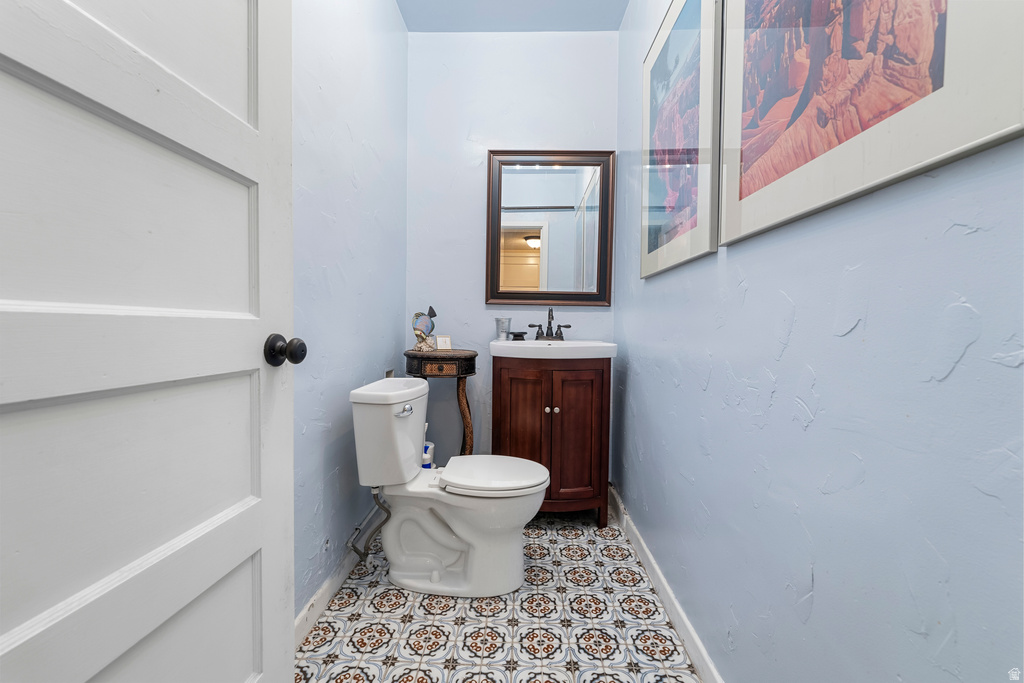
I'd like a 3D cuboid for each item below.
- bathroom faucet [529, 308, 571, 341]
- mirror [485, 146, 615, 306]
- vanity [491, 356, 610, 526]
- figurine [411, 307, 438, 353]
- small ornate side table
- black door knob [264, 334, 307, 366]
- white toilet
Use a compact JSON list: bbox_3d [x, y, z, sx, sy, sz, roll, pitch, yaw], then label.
[{"bbox_3d":[0.202,-0.092,2.094,0.228,0.178,0.145,0,1,2],"label":"bathroom faucet"},{"bbox_3d":[0.210,-0.619,2.184,0.692,0.848,0.035,0,1,2],"label":"mirror"},{"bbox_3d":[0.194,0.484,2.037,0.567,0.820,0.360,0,1,2],"label":"vanity"},{"bbox_3d":[-0.442,-0.062,1.988,0.128,0.225,0.100,0,1,2],"label":"figurine"},{"bbox_3d":[-0.361,0.470,2.027,0.375,0.840,0.375,0,1,-7],"label":"small ornate side table"},{"bbox_3d":[-0.481,0.020,0.851,0.061,0.067,0.067,1,1,9],"label":"black door knob"},{"bbox_3d":[-0.194,0.532,1.503,0.675,0.733,0.420,0,1,-2],"label":"white toilet"}]

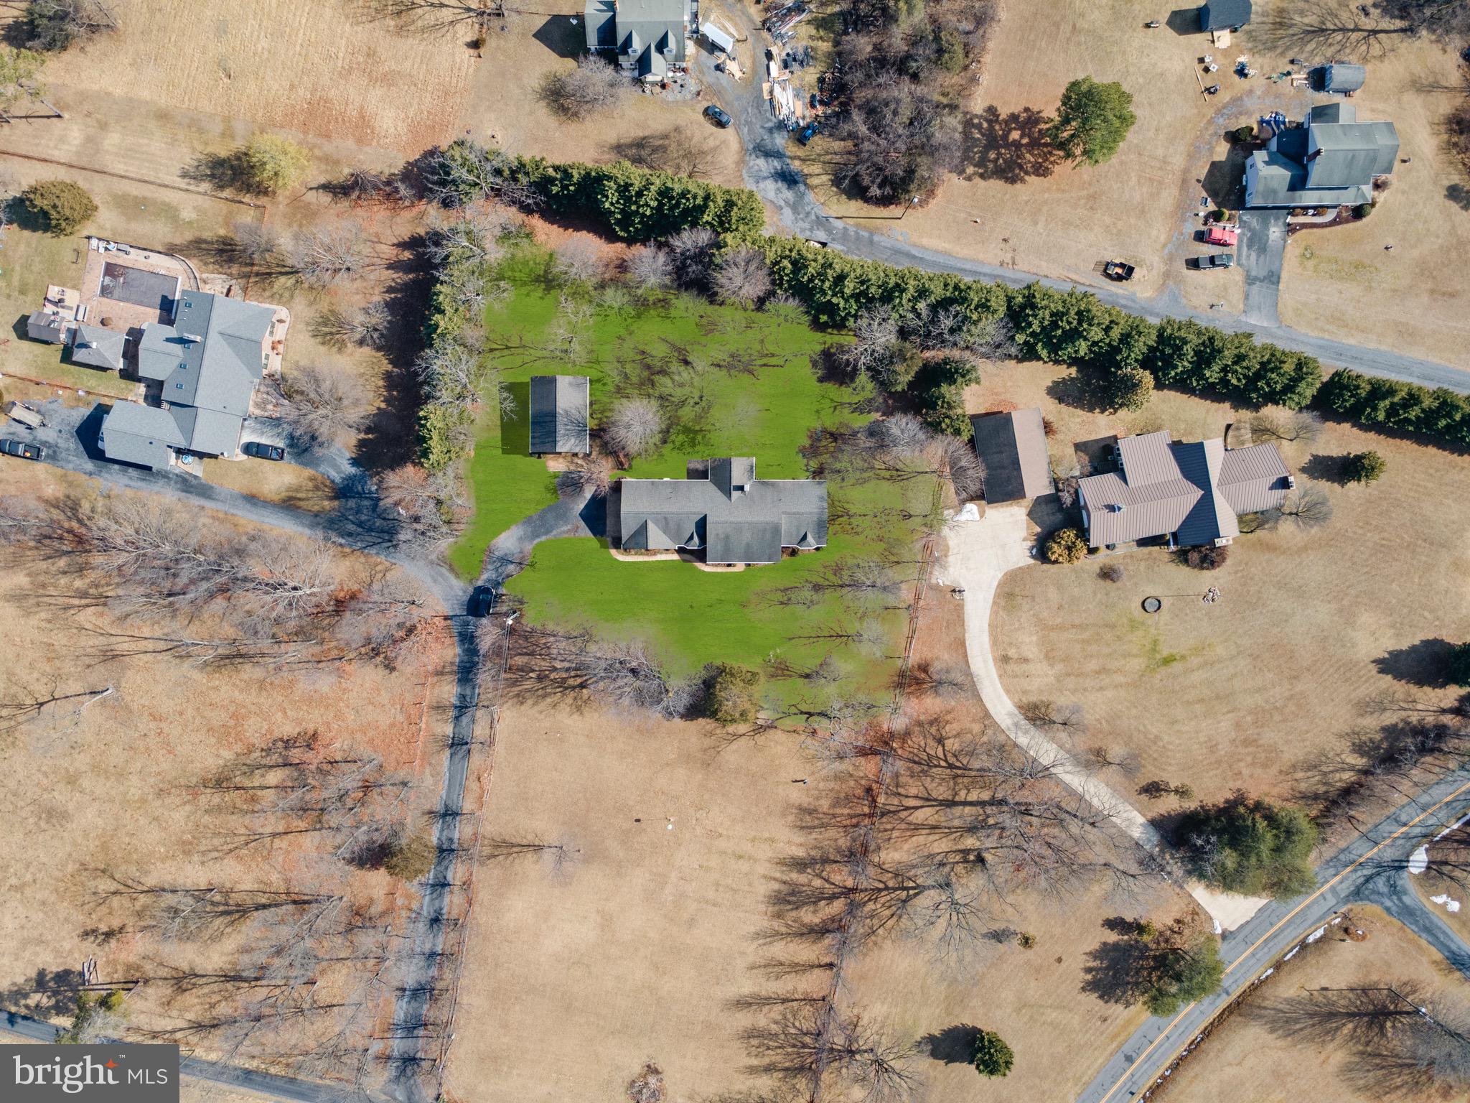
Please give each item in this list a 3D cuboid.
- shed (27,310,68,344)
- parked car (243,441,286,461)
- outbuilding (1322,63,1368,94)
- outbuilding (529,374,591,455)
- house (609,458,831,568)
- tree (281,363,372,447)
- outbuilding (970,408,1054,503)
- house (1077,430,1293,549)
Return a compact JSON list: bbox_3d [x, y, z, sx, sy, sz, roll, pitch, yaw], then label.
[{"bbox_3d":[-102.279,-33.431,152.164,4.690,3.000,3.910,12,92,-1],"label":"shed"},{"bbox_3d":[-70.702,-15.129,153.554,5.650,1.850,1.940,12,92,-1],"label":"parked car"},{"bbox_3d":[90.227,-70.135,150.731,4.620,2.600,3.520,0,93,0],"label":"outbuilding"},{"bbox_3d":[-25.912,-20.204,151.301,8.700,5.900,11.210,0,93,0],"label":"outbuilding"},{"bbox_3d":[-1.607,-6.056,151.881,30.520,6.000,15.590,0,93,0],"label":"house"},{"bbox_3d":[-59.826,-21.302,149.451,12.100,9.500,11.670,0,93,0],"label":"tree"},{"bbox_3d":[41.557,-14.229,151.768,10.160,5.500,13.070,-11,93,0],"label":"outbuilding"},{"bbox_3d":[67.364,-9.169,151.342,31.130,6.800,18.350,-10,93,0],"label":"house"}]

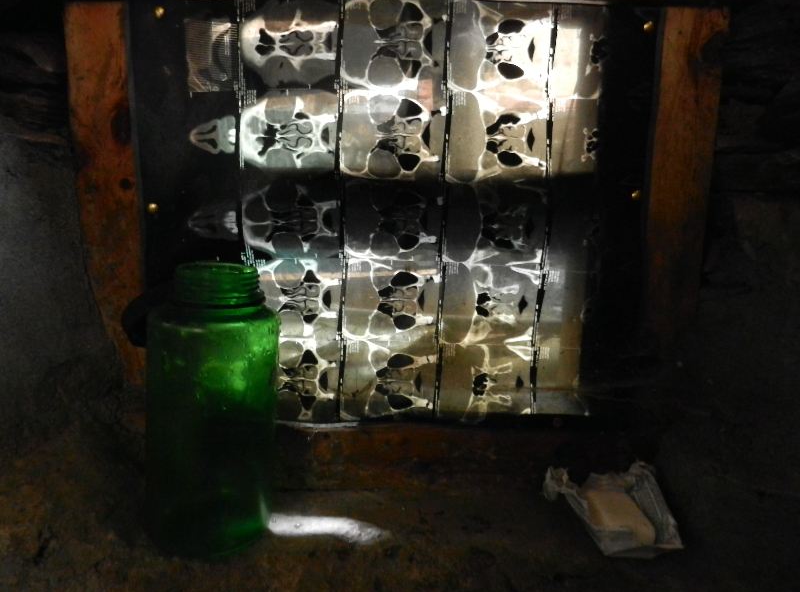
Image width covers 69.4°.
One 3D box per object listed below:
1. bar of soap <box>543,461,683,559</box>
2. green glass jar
[{"bbox_3d":[0.159,0.160,0.446,0.083,0.034,0.092,0,8,0],"label":"bar of soap"},{"bbox_3d":[-0.138,0.078,0.426,0.090,0.202,0.090,2,8,0],"label":"green glass jar"}]

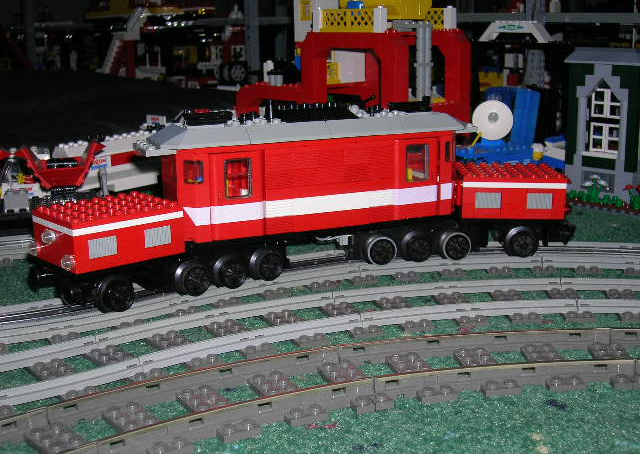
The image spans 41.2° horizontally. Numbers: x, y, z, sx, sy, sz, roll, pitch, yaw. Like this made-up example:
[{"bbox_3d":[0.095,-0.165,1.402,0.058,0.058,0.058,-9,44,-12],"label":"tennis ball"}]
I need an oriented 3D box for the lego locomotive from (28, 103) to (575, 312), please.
[{"bbox_3d":[0.003,-0.024,0.507,0.342,0.104,0.072,-6,14,-21],"label":"lego locomotive"}]

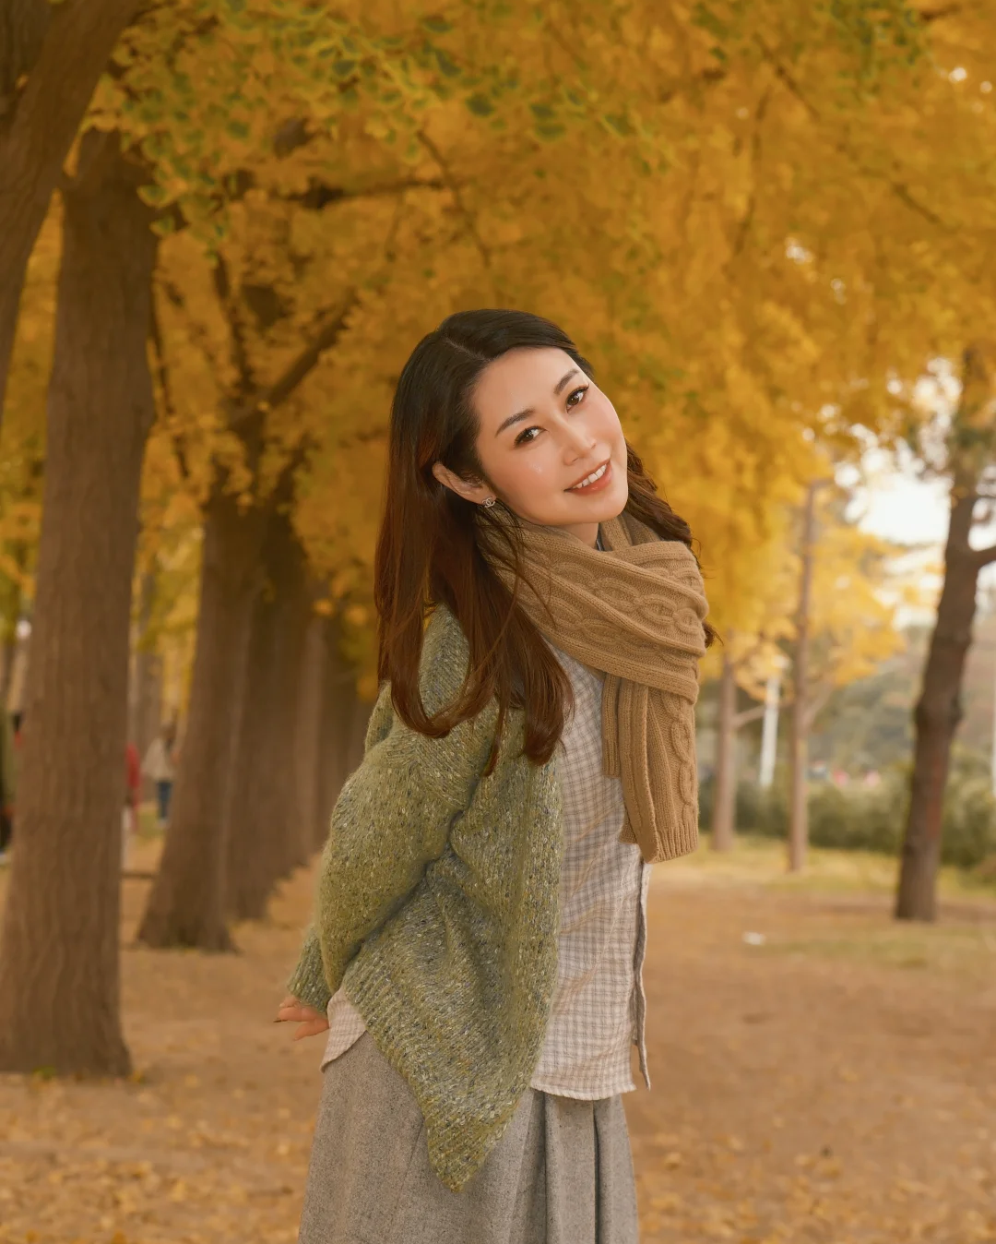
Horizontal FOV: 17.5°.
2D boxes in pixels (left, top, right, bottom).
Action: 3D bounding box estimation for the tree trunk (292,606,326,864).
[{"bbox_3d":[-1.963,1.201,33.378,0.400,2.586,0.400,0,-2,0],"label":"tree trunk"}]

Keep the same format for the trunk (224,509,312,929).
[{"bbox_3d":[-1.613,0.630,22.134,0.612,2.775,0.550,0,-2,0],"label":"trunk"}]

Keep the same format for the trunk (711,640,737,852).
[{"bbox_3d":[2.679,1.460,38.374,0.305,2.492,0.270,0,-2,0],"label":"trunk"}]

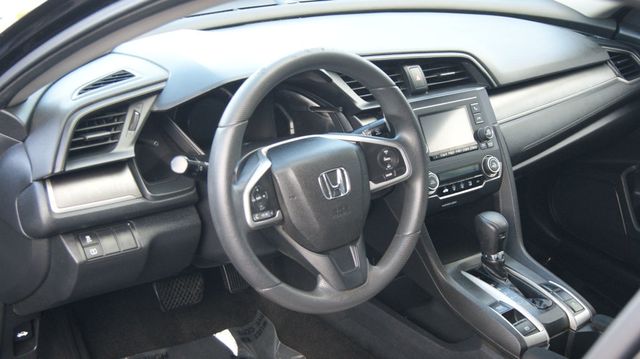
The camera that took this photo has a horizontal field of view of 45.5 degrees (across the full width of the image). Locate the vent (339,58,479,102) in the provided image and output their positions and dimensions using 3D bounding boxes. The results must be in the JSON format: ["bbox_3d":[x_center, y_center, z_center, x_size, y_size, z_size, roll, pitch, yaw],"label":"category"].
[{"bbox_3d":[0.173,-0.184,1.416,0.280,0.062,0.045,-12,5,-27],"label":"vent"}]

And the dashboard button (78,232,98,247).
[{"bbox_3d":[-0.317,0.083,1.047,0.024,0.017,0.012,-13,-8,-28],"label":"dashboard button"}]

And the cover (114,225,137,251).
[{"bbox_3d":[-0.273,0.083,1.069,0.024,0.034,0.012,-13,-8,-28],"label":"cover"}]

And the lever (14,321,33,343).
[{"bbox_3d":[-0.447,0.229,1.150,0.025,0.031,0.018,-16,19,-33],"label":"lever"}]

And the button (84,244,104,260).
[{"bbox_3d":[-0.310,0.100,1.046,0.024,0.017,0.012,-13,-8,-28],"label":"button"}]

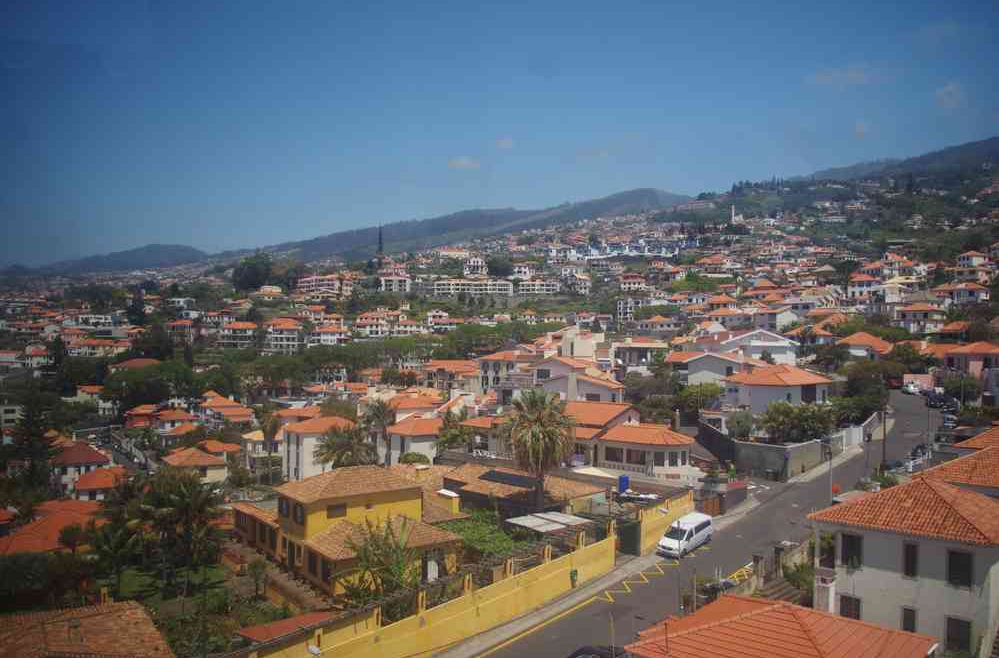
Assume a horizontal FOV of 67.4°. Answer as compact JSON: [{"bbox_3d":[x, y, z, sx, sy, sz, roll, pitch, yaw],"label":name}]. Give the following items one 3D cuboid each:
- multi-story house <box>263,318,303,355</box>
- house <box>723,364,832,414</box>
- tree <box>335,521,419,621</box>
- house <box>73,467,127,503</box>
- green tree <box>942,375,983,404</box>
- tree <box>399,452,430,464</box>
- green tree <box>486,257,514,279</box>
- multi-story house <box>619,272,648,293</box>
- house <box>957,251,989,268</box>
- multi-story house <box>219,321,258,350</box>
[{"bbox_3d":[-93.265,3.331,322.000,14.200,14.600,12.000,0,4,4],"label":"multi-story house"},{"bbox_3d":[32.280,7.490,87.000,9.500,6.600,8.500,0,2,-24],"label":"house"},{"bbox_3d":[-8.156,16.278,50.500,5.600,7.000,5.200,1,0,0],"label":"tree"},{"bbox_3d":[-53.123,20.822,100.000,6.500,5.200,6.500,1,0,-14],"label":"house"},{"bbox_3d":[57.470,7.510,93.000,4.600,3.700,4.200,2,2,32],"label":"green tree"},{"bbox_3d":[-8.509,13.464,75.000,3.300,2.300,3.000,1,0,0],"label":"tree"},{"bbox_3d":[0.673,-40.893,504.423,18.500,15.771,18.500,0,4,0],"label":"green tree"},{"bbox_3d":[82.581,-28.550,460.000,15.000,12.000,12.000,1,0,25],"label":"multi-story house"},{"bbox_3d":[195.720,-28.550,310.000,9.000,8.000,9.000,-1,3,-41],"label":"house"},{"bbox_3d":[-112.176,2.901,322.000,13.800,12.300,12.000,0,4,4],"label":"multi-story house"}]

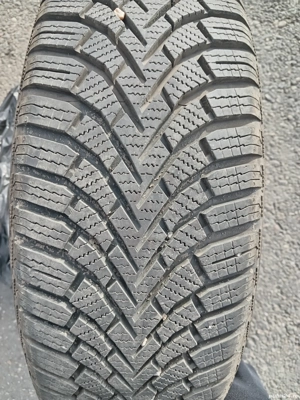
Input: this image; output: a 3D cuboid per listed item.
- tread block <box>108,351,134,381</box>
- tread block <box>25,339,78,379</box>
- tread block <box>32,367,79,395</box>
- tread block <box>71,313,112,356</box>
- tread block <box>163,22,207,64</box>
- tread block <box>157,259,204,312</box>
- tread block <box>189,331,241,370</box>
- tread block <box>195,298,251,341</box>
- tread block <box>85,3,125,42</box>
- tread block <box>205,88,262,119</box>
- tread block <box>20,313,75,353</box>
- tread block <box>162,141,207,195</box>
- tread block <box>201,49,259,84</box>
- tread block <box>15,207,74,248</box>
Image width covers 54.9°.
[{"bbox_3d":[-0.020,0.129,0.229,0.010,0.009,0.033,-32,111,14],"label":"tread block"},{"bbox_3d":[-0.077,0.125,0.231,0.044,0.027,0.011,18,25,-3],"label":"tread block"},{"bbox_3d":[-0.084,0.159,0.256,0.041,0.026,0.009,24,33,-6],"label":"tread block"},{"bbox_3d":[-0.044,0.105,0.226,0.015,0.009,0.039,-41,105,15],"label":"tread block"},{"bbox_3d":[0.029,-0.126,0.232,0.043,0.009,0.025,-34,74,-17],"label":"tread block"},{"bbox_3d":[0.020,0.061,0.214,0.034,0.009,0.023,-39,102,5],"label":"tread block"},{"bbox_3d":[0.047,0.107,0.212,0.042,0.019,0.013,-13,23,-10],"label":"tread block"},{"bbox_3d":[0.051,0.083,0.206,0.047,0.013,0.018,-13,111,-14],"label":"tread block"},{"bbox_3d":[-0.035,-0.147,0.238,0.040,0.009,0.021,37,69,17],"label":"tread block"},{"bbox_3d":[0.060,-0.066,0.201,0.053,0.013,0.024,-11,82,-23],"label":"tread block"},{"bbox_3d":[-0.076,0.099,0.220,0.041,0.011,0.022,17,110,-2],"label":"tread block"},{"bbox_3d":[0.020,-0.020,0.184,0.037,0.009,0.017,-39,93,-7],"label":"tread block"},{"bbox_3d":[0.063,-0.100,0.221,0.045,0.013,0.028,-3,73,-9],"label":"tread block"},{"bbox_3d":[-0.073,0.019,0.201,0.042,0.010,0.018,16,96,2],"label":"tread block"}]

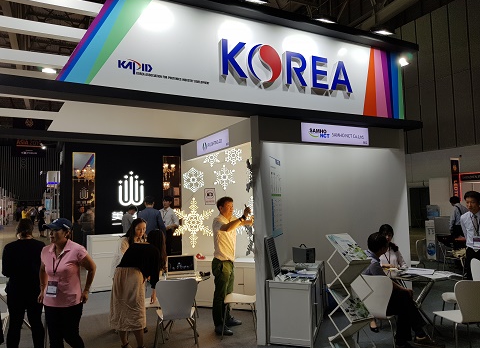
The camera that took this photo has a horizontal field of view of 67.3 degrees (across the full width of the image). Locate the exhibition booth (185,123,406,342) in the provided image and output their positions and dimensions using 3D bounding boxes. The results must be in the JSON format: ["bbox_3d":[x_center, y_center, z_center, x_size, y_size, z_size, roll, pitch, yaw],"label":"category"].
[{"bbox_3d":[0.760,0.720,5.728,2.468,2.570,2.450,1,-4,-27],"label":"exhibition booth"}]

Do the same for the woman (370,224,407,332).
[{"bbox_3d":[1.995,1.356,4.745,0.500,1.290,0.780,-3,-3,18],"label":"woman"}]

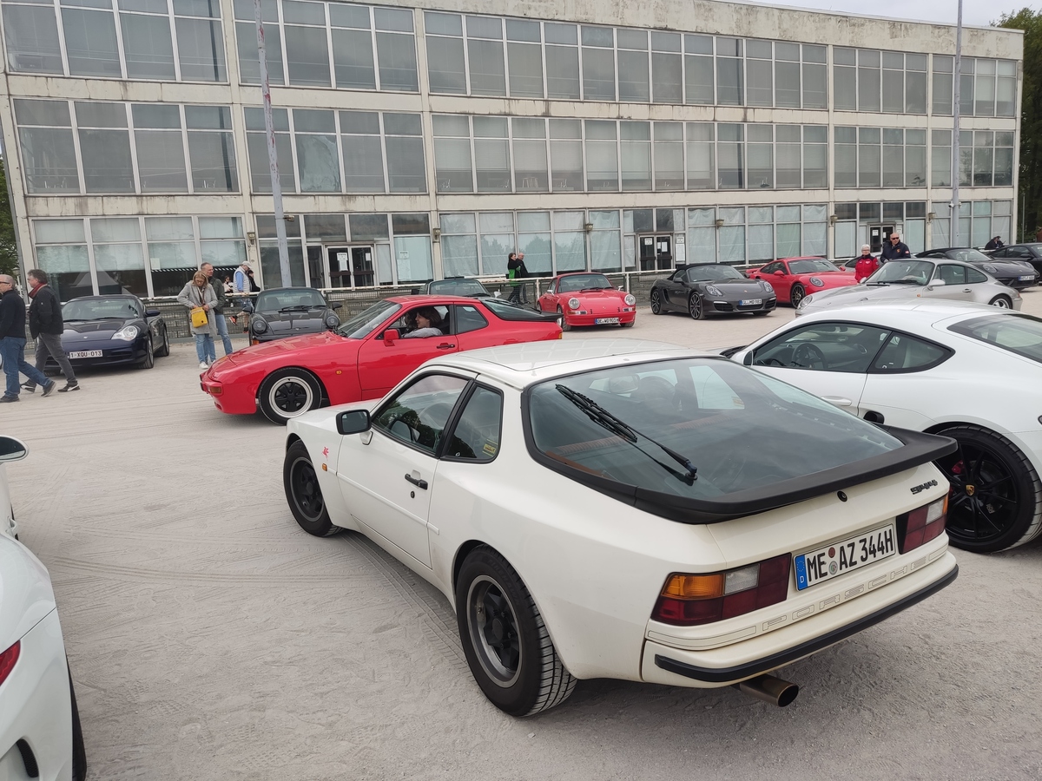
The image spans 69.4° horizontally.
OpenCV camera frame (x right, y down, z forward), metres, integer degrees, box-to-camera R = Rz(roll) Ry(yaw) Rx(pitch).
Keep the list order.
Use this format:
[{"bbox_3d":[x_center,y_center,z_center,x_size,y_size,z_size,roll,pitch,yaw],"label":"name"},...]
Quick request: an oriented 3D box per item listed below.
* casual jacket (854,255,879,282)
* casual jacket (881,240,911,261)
[{"bbox_3d":[7.384,-2.576,16.060,0.540,0.680,0.340,3,10,38],"label":"casual jacket"},{"bbox_3d":[7.368,-2.604,14.800,0.600,0.750,0.330,0,10,17],"label":"casual jacket"}]

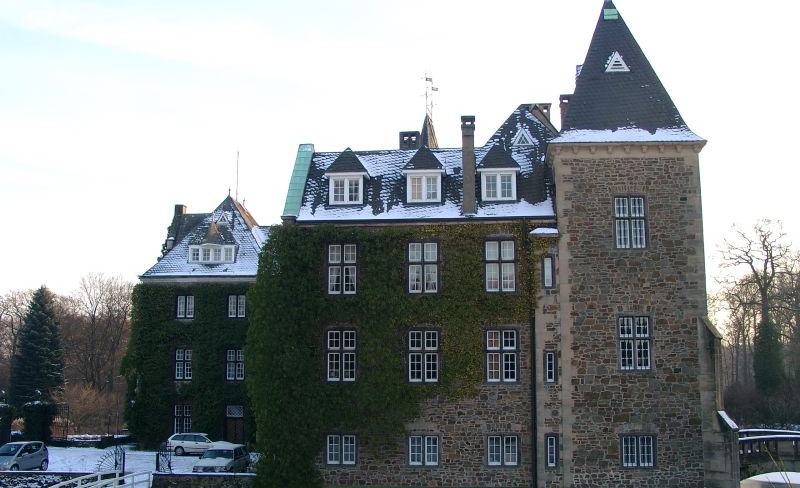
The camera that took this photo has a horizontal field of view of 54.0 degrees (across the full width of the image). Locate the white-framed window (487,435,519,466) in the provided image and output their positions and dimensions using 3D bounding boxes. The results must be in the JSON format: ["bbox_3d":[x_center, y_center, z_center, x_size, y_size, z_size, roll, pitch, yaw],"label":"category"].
[{"bbox_3d":[4.780,9.617,36.518,1.399,1.370,0.150,-1,-8,6],"label":"white-framed window"}]

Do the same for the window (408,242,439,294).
[{"bbox_3d":[1.159,1.203,38.589,1.465,2.559,0.200,-1,-6,5],"label":"window"}]

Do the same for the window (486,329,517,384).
[{"bbox_3d":[4.902,5.382,37.842,1.434,2.552,0.200,-1,-6,5],"label":"window"}]

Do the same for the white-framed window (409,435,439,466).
[{"bbox_3d":[1.133,9.712,36.906,1.391,1.370,0.150,-1,-8,6],"label":"white-framed window"}]

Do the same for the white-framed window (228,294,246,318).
[{"bbox_3d":[-10.773,4.153,52.095,1.227,1.567,0.200,-1,-6,6],"label":"white-framed window"}]

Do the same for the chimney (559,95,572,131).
[{"bbox_3d":[10.037,-7.699,47.319,0.786,2.700,0.900,-1,-8,5],"label":"chimney"}]

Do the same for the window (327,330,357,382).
[{"bbox_3d":[-2.790,5.439,37.914,1.387,2.407,0.150,-1,-8,6],"label":"window"}]

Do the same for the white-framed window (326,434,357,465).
[{"bbox_3d":[-2.778,9.827,37.448,1.372,1.372,0.150,-1,-9,6],"label":"white-framed window"}]

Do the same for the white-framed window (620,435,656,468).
[{"bbox_3d":[11.191,9.741,36.888,1.581,1.516,0.200,-1,-6,3],"label":"white-framed window"}]

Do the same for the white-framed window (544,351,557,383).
[{"bbox_3d":[7.115,5.821,36.976,0.332,1.363,0.150,-1,-9,6],"label":"white-framed window"}]

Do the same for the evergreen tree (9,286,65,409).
[{"bbox_3d":[-29.020,9.125,62.955,4.942,11.996,4.942,4,-10,-24],"label":"evergreen tree"}]

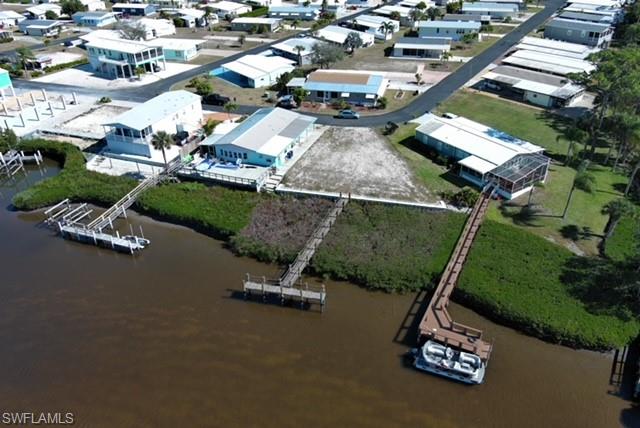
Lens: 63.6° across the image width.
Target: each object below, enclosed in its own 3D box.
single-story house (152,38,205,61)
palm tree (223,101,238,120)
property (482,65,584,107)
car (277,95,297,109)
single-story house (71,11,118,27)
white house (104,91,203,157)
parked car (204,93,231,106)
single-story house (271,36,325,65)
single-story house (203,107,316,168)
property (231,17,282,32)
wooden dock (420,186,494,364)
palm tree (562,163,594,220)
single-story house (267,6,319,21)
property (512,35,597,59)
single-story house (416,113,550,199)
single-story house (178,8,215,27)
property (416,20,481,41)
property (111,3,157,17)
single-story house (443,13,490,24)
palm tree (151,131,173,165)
[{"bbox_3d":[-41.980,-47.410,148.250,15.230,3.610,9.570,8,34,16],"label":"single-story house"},{"bbox_3d":[-18.310,-21.000,105.650,3.120,3.710,3.120,2,33,8],"label":"palm tree"},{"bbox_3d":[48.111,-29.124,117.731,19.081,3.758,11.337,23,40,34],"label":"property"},{"bbox_3d":[-6.780,-24.570,112.040,1.950,1.750,4.700,9,35,18],"label":"car"},{"bbox_3d":[-87.195,-75.705,199.541,13.500,4.200,9.500,14,33,24],"label":"single-story house"},{"bbox_3d":[-32.052,-18.149,100.566,9.540,6.424,19.196,11,34,19],"label":"white house"},{"bbox_3d":[-23.070,-25.360,114.390,6.100,1.950,2.050,8,35,17],"label":"parked car"},{"bbox_3d":[-6.039,-46.029,145.896,9.000,4.000,15.000,-22,36,-32],"label":"single-story house"},{"bbox_3d":[-11.141,-15.180,97.581,14.704,3.749,18.257,11,34,19],"label":"single-story house"},{"bbox_3d":[-22.094,-66.724,180.561,15.303,3.627,9.981,8,33,15],"label":"property"},{"bbox_3d":[20.512,5.504,64.223,7.500,2.400,33.400,15,35,22],"label":"wooden dock"},{"bbox_3d":[35.200,-2.914,70.522,3.200,8.200,3.300,0,32,0],"label":"palm tree"},{"bbox_3d":[-9.826,-79.196,203.148,18.000,4.300,8.500,6,31,11],"label":"single-story house"},{"bbox_3d":[68.130,-47.230,149.610,21.030,3.300,12.490,27,42,37],"label":"property"},{"bbox_3d":[26.169,-11.378,88.030,14.800,4.000,25.900,-22,38,-30],"label":"single-story house"},{"bbox_3d":[-43.650,-68.070,180.070,12.200,3.710,9.080,9,35,18],"label":"single-story house"},{"bbox_3d":[42.040,-60.291,167.514,18.892,4.077,9.503,7,33,13],"label":"property"},{"bbox_3d":[-72.290,-79.810,200.430,14.940,3.710,7.220,9,35,17],"label":"property"},{"bbox_3d":[49.948,-65.350,175.065,17.200,3.300,9.500,3,32,4],"label":"single-story house"},{"bbox_3d":[-27.362,-11.192,89.571,3.500,6.100,3.500,11,34,19],"label":"palm tree"}]

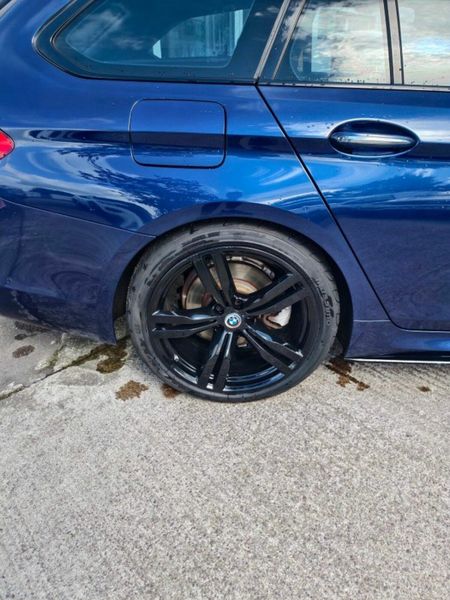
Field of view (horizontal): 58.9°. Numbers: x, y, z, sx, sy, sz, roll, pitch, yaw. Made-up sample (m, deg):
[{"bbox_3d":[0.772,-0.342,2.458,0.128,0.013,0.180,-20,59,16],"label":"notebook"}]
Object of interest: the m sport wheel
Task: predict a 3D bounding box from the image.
[{"bbox_3d":[0.029,0.020,1.335,0.674,0.670,0.250,2,29,0],"label":"m sport wheel"}]

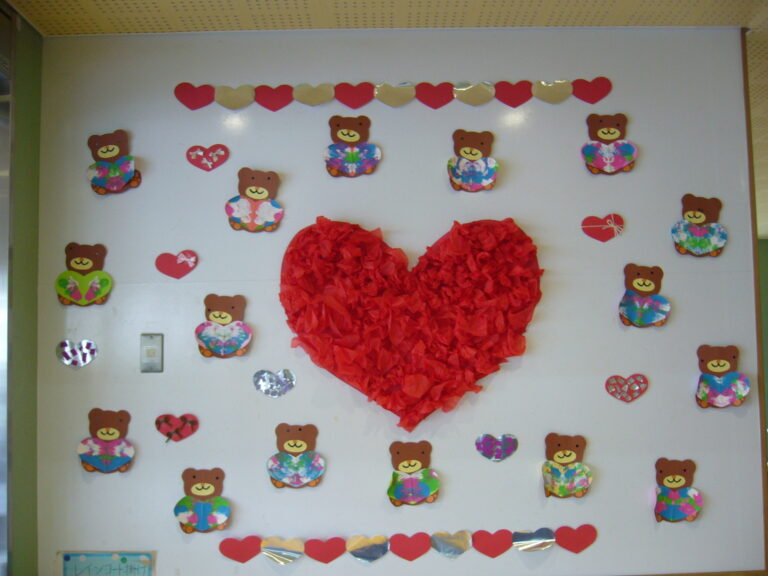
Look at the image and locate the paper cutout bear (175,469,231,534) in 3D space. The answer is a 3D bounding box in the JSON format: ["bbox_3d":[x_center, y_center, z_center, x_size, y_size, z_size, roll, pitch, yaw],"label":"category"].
[{"bbox_3d":[-0.548,0.641,2.341,0.170,0.198,0.020,2,-3,-1],"label":"paper cutout bear"}]

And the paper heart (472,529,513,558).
[{"bbox_3d":[0.331,0.777,2.358,0.125,0.090,0.008,-2,-3,-1],"label":"paper heart"}]

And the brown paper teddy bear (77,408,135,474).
[{"bbox_3d":[-0.836,0.460,2.336,0.172,0.194,0.025,-1,-4,-1],"label":"brown paper teddy bear"}]

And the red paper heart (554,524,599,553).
[{"bbox_3d":[0.579,0.756,2.337,0.130,0.087,0.010,-1,-4,-1],"label":"red paper heart"}]

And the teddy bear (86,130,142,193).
[{"bbox_3d":[-0.833,-0.389,2.394,0.161,0.190,0.020,-9,-3,-2],"label":"teddy bear"}]

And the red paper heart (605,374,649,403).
[{"bbox_3d":[0.737,0.306,2.357,0.132,0.086,0.008,-1,-4,-1],"label":"red paper heart"}]

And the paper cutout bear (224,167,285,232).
[{"bbox_3d":[-0.395,-0.268,2.381,0.182,0.198,0.015,-1,-4,-1],"label":"paper cutout bear"}]

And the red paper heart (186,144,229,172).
[{"bbox_3d":[-0.543,-0.401,2.401,0.131,0.086,0.010,-1,-4,-1],"label":"red paper heart"}]

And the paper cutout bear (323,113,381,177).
[{"bbox_3d":[-0.094,-0.434,2.394,0.179,0.195,0.015,-1,-4,-1],"label":"paper cutout bear"}]

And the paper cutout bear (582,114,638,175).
[{"bbox_3d":[0.701,-0.446,2.404,0.179,0.195,0.012,-1,-4,-1],"label":"paper cutout bear"}]

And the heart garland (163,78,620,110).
[{"bbox_3d":[0.030,-0.609,2.430,1.374,0.105,0.012,0,-3,-1],"label":"heart garland"}]

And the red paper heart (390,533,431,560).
[{"bbox_3d":[0.080,0.778,2.331,0.125,0.085,0.010,-1,-4,-1],"label":"red paper heart"}]

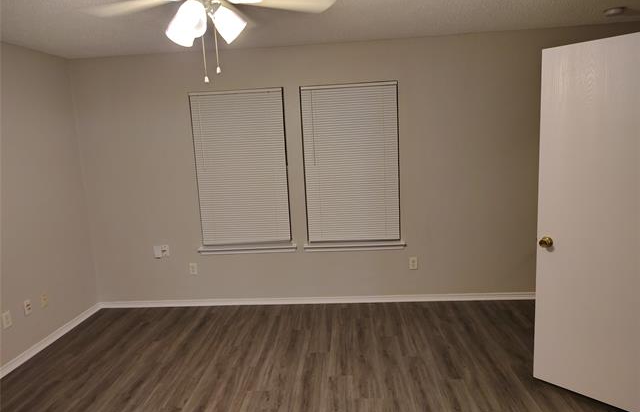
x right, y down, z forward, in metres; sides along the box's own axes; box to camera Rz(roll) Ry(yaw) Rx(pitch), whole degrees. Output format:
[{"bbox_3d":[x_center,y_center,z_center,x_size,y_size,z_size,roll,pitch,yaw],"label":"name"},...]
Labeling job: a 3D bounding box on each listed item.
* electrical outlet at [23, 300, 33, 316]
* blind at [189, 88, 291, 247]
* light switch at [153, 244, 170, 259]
[{"bbox_3d":[-2.304,0.800,3.507,0.012,0.118,0.072,-2,9,4],"label":"electrical outlet"},{"bbox_3d":[-0.743,-0.347,4.221,0.885,1.475,0.045,-2,9,4],"label":"blind"},{"bbox_3d":[-1.557,0.454,4.360,0.160,0.125,0.025,-2,9,4],"label":"light switch"}]

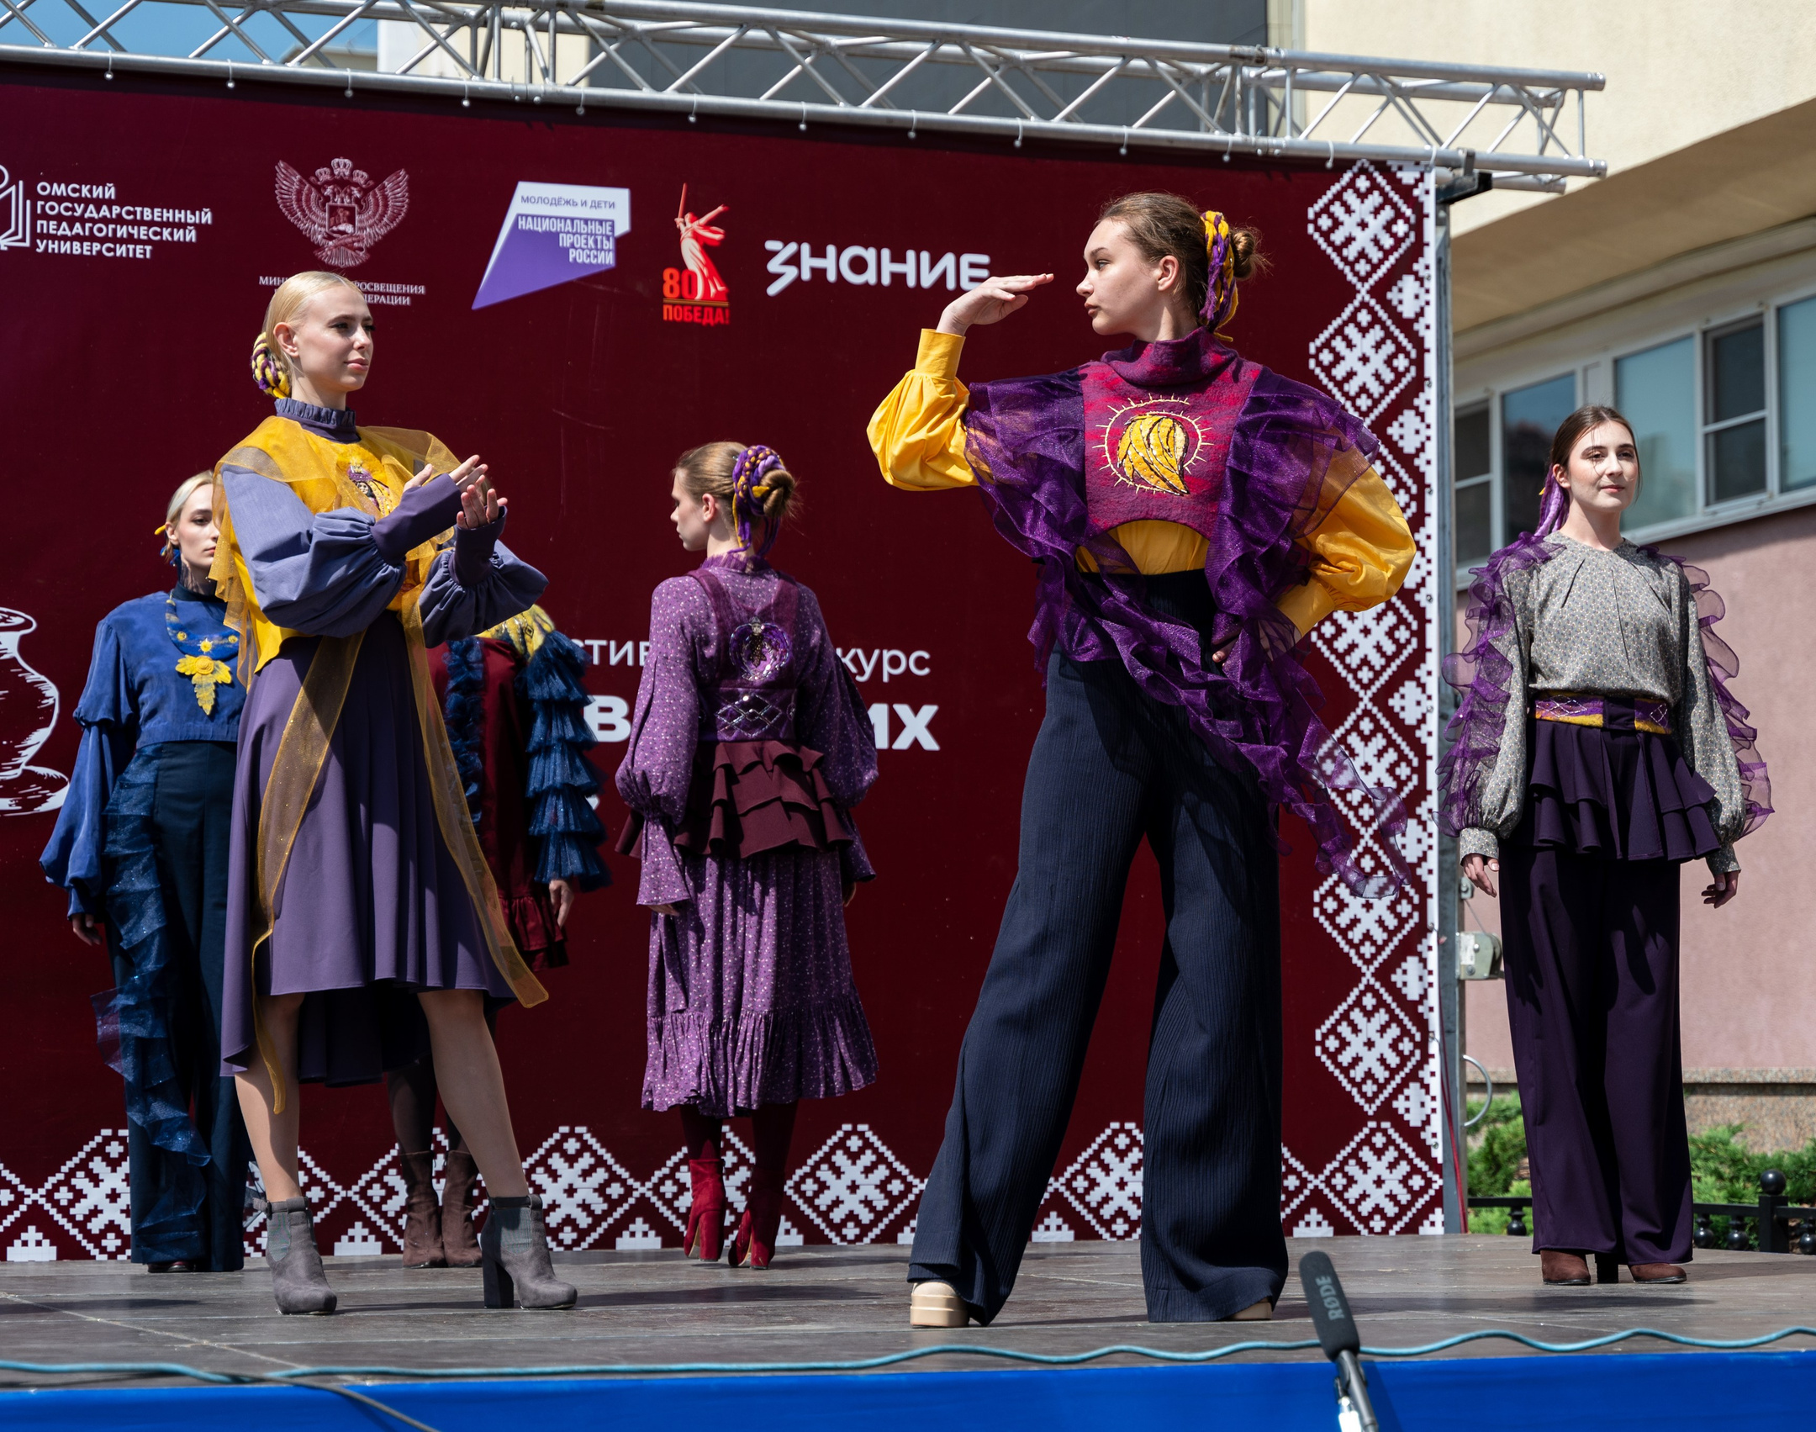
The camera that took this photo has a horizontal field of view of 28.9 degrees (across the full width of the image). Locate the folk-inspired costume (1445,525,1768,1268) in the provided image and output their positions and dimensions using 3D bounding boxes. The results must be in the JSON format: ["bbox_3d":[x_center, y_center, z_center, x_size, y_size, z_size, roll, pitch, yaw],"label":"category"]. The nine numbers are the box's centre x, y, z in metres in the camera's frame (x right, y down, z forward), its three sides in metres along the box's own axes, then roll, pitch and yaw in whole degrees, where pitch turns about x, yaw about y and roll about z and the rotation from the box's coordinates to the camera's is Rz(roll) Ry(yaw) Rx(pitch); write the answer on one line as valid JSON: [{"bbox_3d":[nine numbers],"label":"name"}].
[{"bbox_3d":[1.386,0.346,6.985,0.620,1.466,0.380,0,-6,-3],"label":"folk-inspired costume"}]

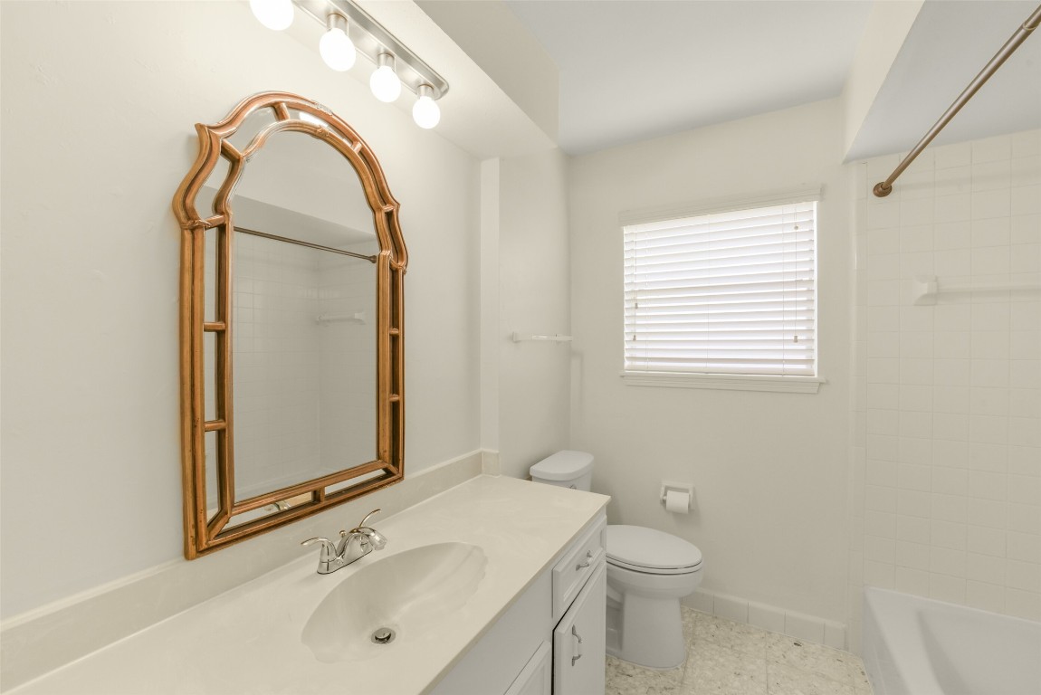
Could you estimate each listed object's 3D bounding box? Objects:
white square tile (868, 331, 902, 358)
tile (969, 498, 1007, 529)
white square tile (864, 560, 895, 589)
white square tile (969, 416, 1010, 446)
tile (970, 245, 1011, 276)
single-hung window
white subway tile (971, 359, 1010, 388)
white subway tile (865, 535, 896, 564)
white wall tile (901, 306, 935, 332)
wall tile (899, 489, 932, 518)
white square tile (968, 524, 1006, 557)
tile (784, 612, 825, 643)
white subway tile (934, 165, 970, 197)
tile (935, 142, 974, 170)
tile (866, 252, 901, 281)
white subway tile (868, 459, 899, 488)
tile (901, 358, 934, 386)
[{"bbox_3d":[1.558,-0.010,1.741,0.107,0.108,0.009,0,0,30],"label":"white square tile"},{"bbox_3d":[1.818,0.644,1.581,0.108,0.108,0.009,0,1,27],"label":"tile"},{"bbox_3d":[1.544,0.976,1.738,0.107,0.108,0.010,0,0,27],"label":"white square tile"},{"bbox_3d":[1.830,0.321,1.587,0.107,0.108,0.010,0,0,27],"label":"white square tile"},{"bbox_3d":[1.829,-0.336,1.577,0.107,0.108,0.009,0,1,27],"label":"tile"},{"bbox_3d":[0.968,-0.254,2.056,0.870,0.905,0.100,0,1,27],"label":"single-hung window"},{"bbox_3d":[1.831,0.102,1.584,0.107,0.108,0.010,0,0,27],"label":"white subway tile"},{"bbox_3d":[1.542,0.866,1.736,0.107,0.108,0.009,0,1,27],"label":"white subway tile"},{"bbox_3d":[1.631,-0.120,1.672,0.108,0.108,0.009,0,1,27],"label":"white wall tile"},{"bbox_3d":[1.639,0.648,1.687,0.107,0.108,0.010,0,0,27],"label":"wall tile"},{"bbox_3d":[1.830,0.759,1.591,0.107,0.108,0.010,0,0,27],"label":"white square tile"},{"bbox_3d":[1.308,1.288,1.867,0.151,0.112,0.010,0,1,26],"label":"tile"},{"bbox_3d":[1.743,-0.669,1.633,0.107,0.108,0.009,0,0,30],"label":"white subway tile"},{"bbox_3d":[1.735,-0.767,1.623,0.107,0.093,0.010,0,0,27],"label":"tile"},{"bbox_3d":[1.546,-0.339,1.725,0.107,0.108,0.009,0,1,27],"label":"tile"},{"bbox_3d":[1.548,0.541,1.744,0.108,0.108,0.008,0,1,26],"label":"white subway tile"},{"bbox_3d":[1.630,0.098,1.674,0.108,0.108,0.009,0,1,27],"label":"tile"}]

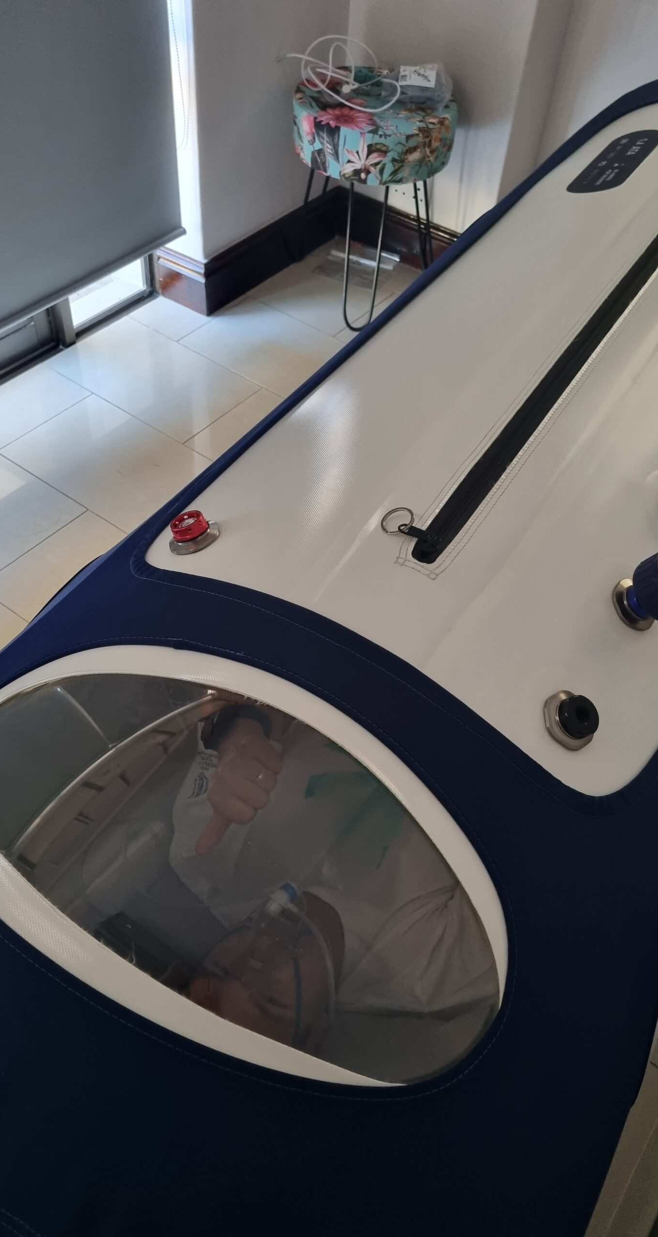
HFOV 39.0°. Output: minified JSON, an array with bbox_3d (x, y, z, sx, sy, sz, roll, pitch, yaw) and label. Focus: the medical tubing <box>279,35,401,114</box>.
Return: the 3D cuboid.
[{"bbox_3d":[0.027,-1.306,2.235,0.291,0.121,0.213,8,49,0],"label":"medical tubing"}]

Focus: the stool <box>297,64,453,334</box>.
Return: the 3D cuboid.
[{"bbox_3d":[0.097,-1.119,2.491,0.409,0.509,0.409,8,49,0],"label":"stool"}]

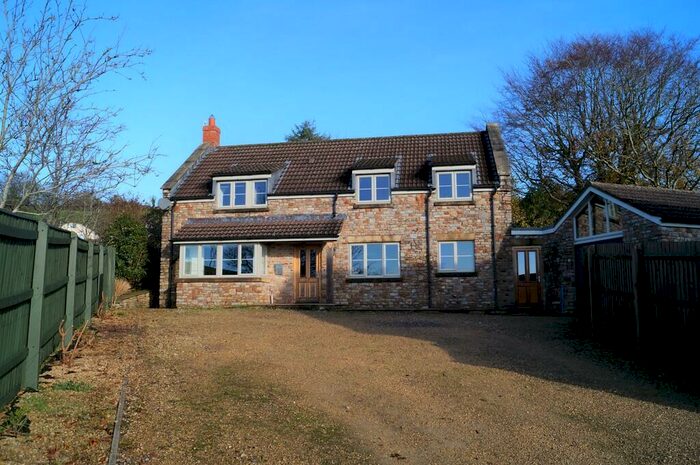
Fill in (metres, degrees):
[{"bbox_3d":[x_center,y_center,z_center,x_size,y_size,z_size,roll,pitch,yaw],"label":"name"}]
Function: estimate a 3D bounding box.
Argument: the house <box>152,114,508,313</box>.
[{"bbox_3d":[-0.360,-1.205,21.753,13.050,8.500,7.850,-1,-5,11],"label":"house"}]

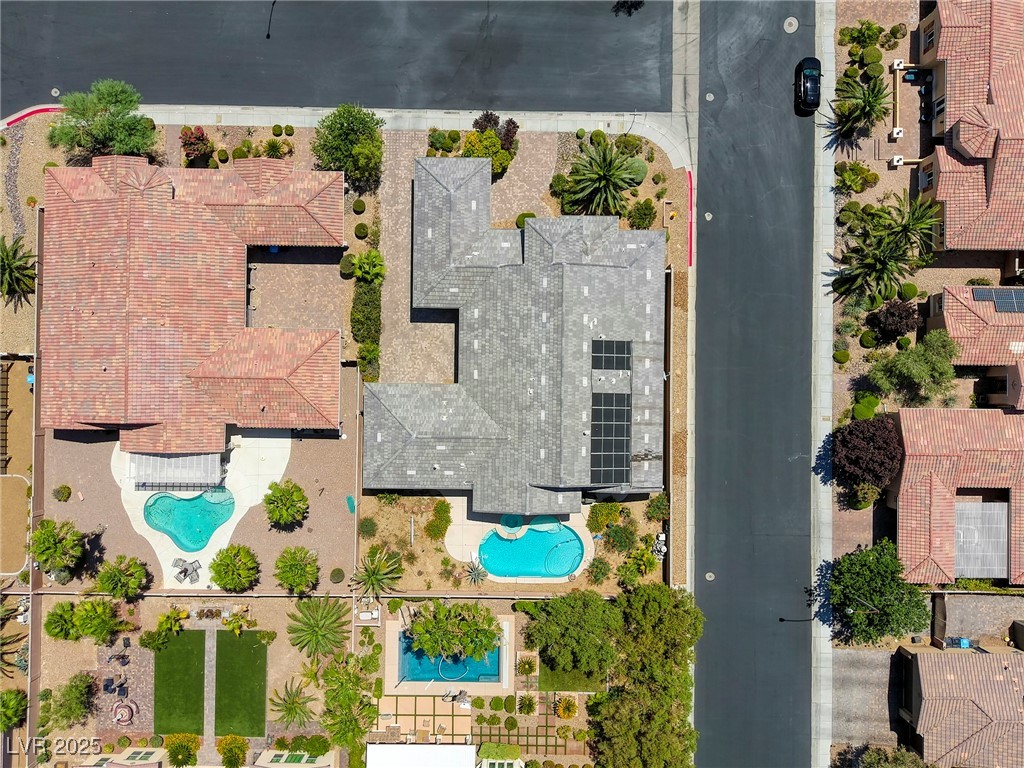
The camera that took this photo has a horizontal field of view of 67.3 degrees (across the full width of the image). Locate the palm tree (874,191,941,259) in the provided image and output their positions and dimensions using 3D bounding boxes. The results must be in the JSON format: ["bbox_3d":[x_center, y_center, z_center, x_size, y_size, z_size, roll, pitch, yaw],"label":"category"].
[{"bbox_3d":[33.450,-13.550,66.050,5.220,4.910,5.740,0,90,0],"label":"palm tree"}]

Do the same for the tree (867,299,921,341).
[{"bbox_3d":[33.780,-5.780,67.650,3.900,3.700,3.400,0,90,0],"label":"tree"}]

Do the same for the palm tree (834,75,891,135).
[{"bbox_3d":[30.050,-23.810,66.350,4.980,4.290,4.700,0,90,0],"label":"palm tree"}]

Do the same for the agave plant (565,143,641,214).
[{"bbox_3d":[7.820,-17.630,66.660,6.250,3.680,6.220,0,90,0],"label":"agave plant"}]

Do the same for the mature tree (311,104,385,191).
[{"bbox_3d":[-13.971,-20.374,65.940,6.250,5.300,6.340,0,91,0],"label":"mature tree"}]

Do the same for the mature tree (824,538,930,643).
[{"bbox_3d":[31.230,17.600,65.540,8.530,5.930,9.120,0,90,0],"label":"mature tree"}]

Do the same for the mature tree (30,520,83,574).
[{"bbox_3d":[-37.560,13.440,65.430,4.310,6.130,4.610,0,90,0],"label":"mature tree"}]

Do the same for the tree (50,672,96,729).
[{"bbox_3d":[-38.370,27.740,67.500,3.700,4.000,3.900,0,90,0],"label":"tree"}]

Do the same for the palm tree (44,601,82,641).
[{"bbox_3d":[-39.514,20.841,67.897,3.140,2.600,3.420,0,91,0],"label":"palm tree"}]

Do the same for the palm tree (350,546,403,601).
[{"bbox_3d":[-11.800,16.700,67.600,4.700,3.300,4.700,0,90,0],"label":"palm tree"}]

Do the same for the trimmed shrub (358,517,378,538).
[{"bbox_3d":[-12.773,12.841,68.529,1.740,1.300,1.880,0,91,0],"label":"trimmed shrub"}]

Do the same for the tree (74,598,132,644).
[{"bbox_3d":[-35.950,20.750,67.700,4.500,3.600,4.000,0,90,0],"label":"tree"}]

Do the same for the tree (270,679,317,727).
[{"bbox_3d":[-19.450,28.330,68.400,4.200,2.200,4.200,0,90,0],"label":"tree"}]

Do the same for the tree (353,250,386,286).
[{"bbox_3d":[-12.414,-10.178,67.476,2.900,2.600,2.940,0,91,0],"label":"tree"}]

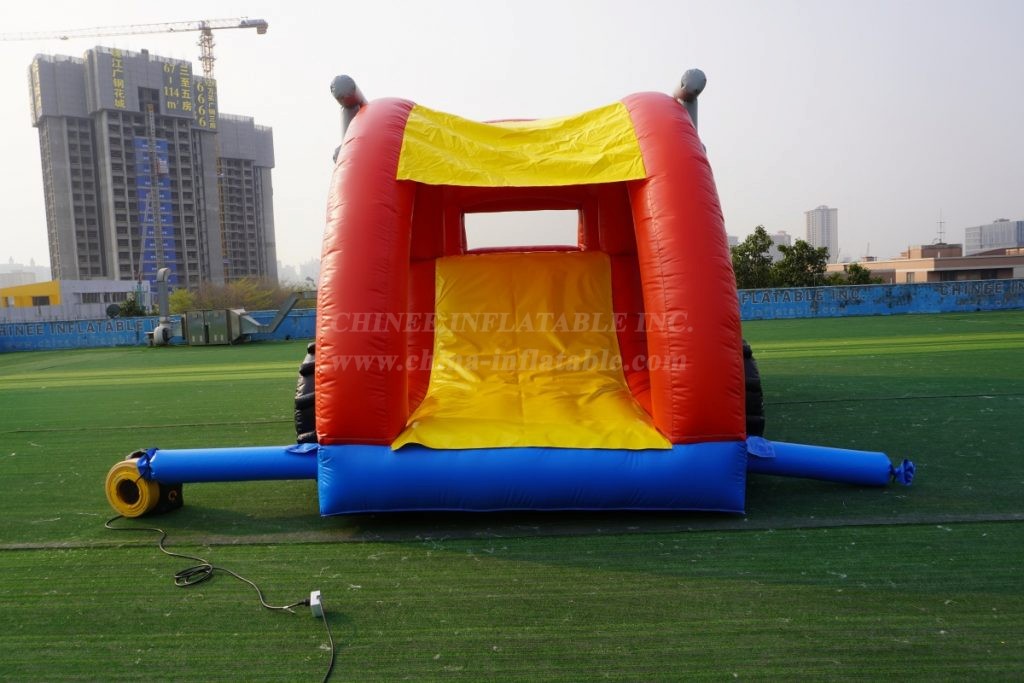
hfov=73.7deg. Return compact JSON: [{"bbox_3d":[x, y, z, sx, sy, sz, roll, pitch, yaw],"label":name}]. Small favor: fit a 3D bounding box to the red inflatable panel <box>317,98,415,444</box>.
[{"bbox_3d":[-1.077,-0.470,5.177,0.760,2.490,0.650,-2,3,3],"label":"red inflatable panel"}]

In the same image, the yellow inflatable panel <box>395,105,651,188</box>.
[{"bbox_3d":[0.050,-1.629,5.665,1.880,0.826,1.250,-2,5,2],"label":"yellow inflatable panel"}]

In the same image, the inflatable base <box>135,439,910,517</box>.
[{"bbox_3d":[0.061,0.900,5.298,5.672,0.500,1.200,-2,5,2],"label":"inflatable base"}]

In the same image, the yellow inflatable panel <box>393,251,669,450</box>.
[{"bbox_3d":[0.087,-0.083,6.005,1.920,1.580,2.450,-2,3,3],"label":"yellow inflatable panel"}]

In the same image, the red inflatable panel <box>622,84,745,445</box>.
[{"bbox_3d":[1.200,-0.542,5.079,0.800,2.490,0.650,-2,3,3],"label":"red inflatable panel"}]

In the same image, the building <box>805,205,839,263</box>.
[{"bbox_3d":[408.012,-129.193,900.000,39.000,98.000,26.000,-1,5,15],"label":"building"}]

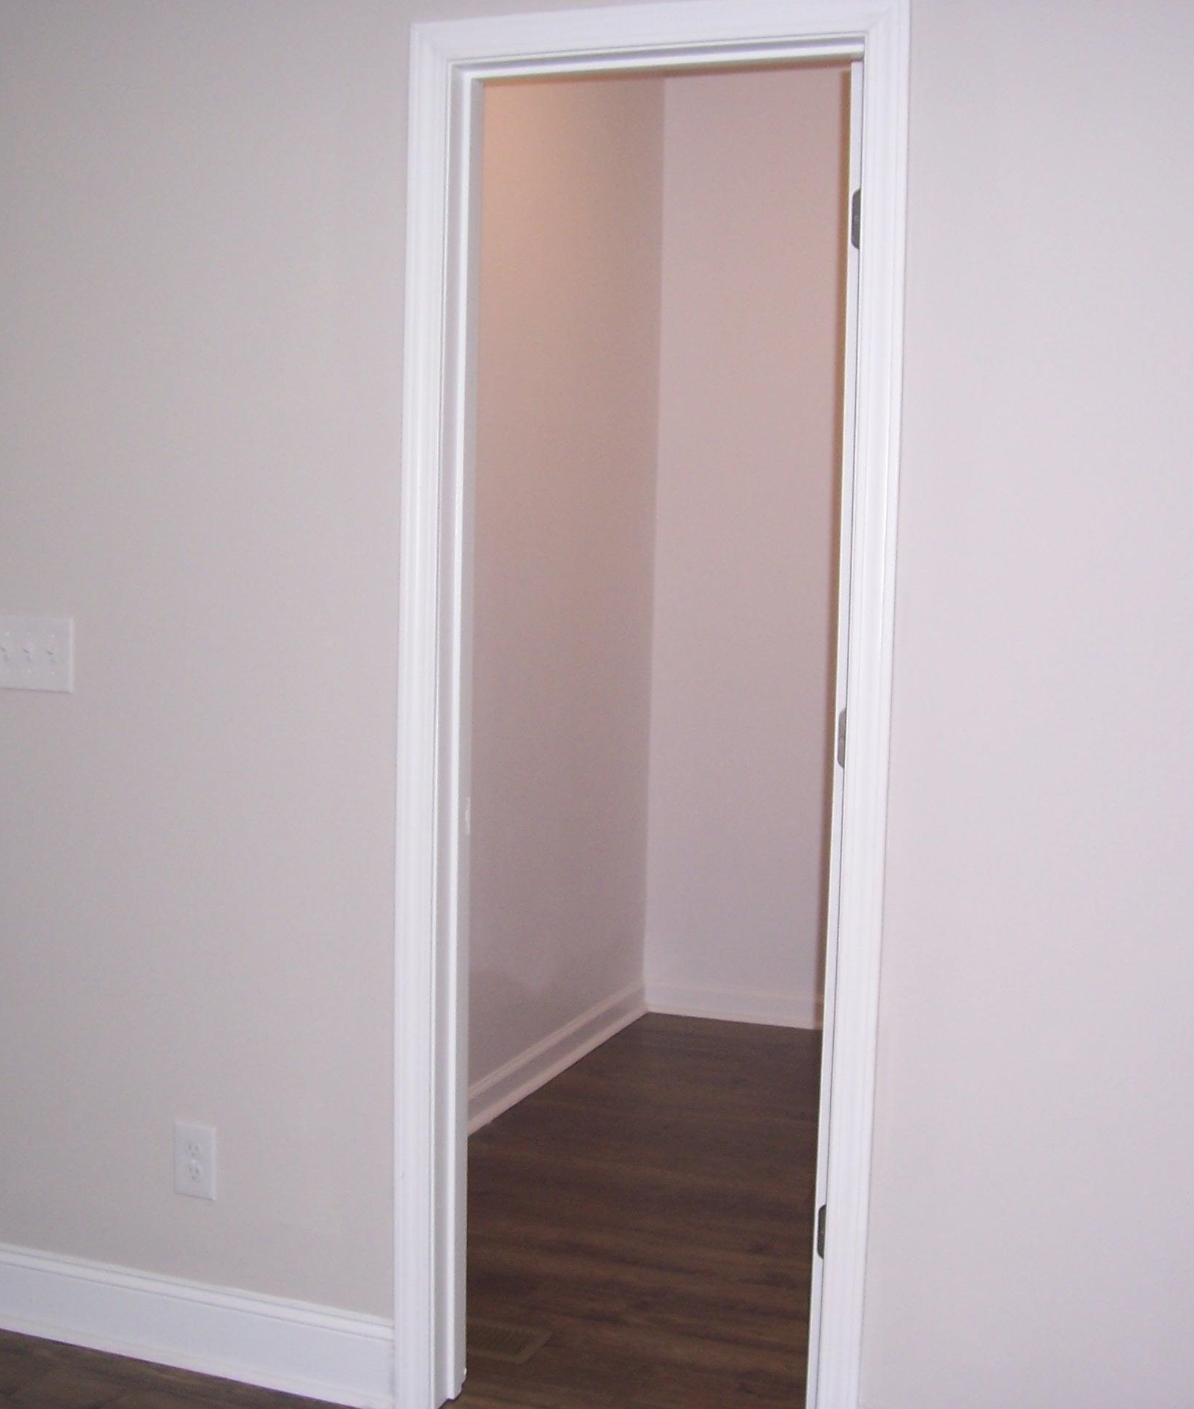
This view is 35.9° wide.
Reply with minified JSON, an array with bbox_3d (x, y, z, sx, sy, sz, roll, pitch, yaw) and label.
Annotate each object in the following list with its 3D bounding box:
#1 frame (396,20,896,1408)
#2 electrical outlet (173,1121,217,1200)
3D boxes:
[{"bbox_3d":[0.066,0.070,2.726,0.750,2.122,0.145,3,5,21],"label":"frame"},{"bbox_3d":[-0.655,0.743,2.994,0.077,0.122,0.010,3,5,21],"label":"electrical outlet"}]

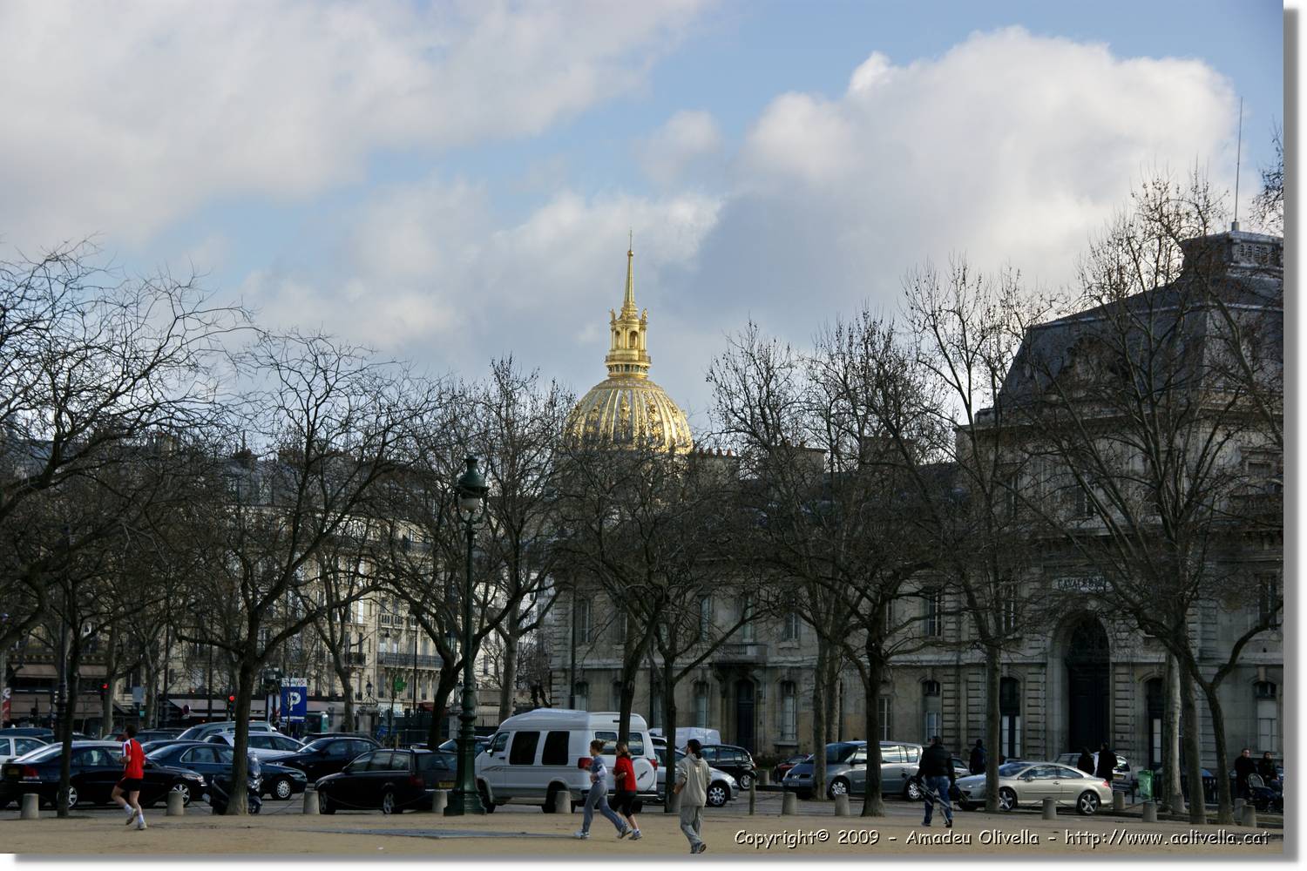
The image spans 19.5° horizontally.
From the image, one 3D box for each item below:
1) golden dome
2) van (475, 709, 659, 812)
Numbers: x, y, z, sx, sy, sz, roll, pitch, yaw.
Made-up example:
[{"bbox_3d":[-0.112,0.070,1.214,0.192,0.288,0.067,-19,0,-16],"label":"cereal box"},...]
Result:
[{"bbox_3d":[-4.837,-18.302,785.000,25.900,44.500,25.900,1,-5,0],"label":"golden dome"},{"bbox_3d":[-2.058,7.604,89.398,2.020,2.420,5.000,4,-6,-34],"label":"van"}]

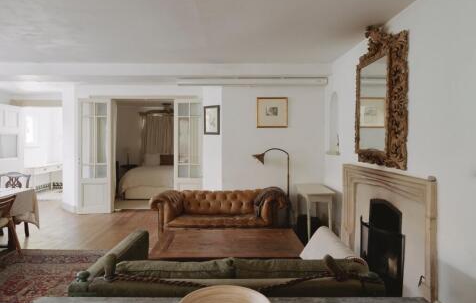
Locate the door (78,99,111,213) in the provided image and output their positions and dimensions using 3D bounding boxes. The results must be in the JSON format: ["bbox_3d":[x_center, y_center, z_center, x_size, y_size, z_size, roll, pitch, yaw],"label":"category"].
[{"bbox_3d":[-3.040,0.103,6.733,0.660,2.420,0.050,0,1,0],"label":"door"}]

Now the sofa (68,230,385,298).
[{"bbox_3d":[-0.065,0.989,2.169,1.680,0.820,0.980,0,1,-2],"label":"sofa"}]

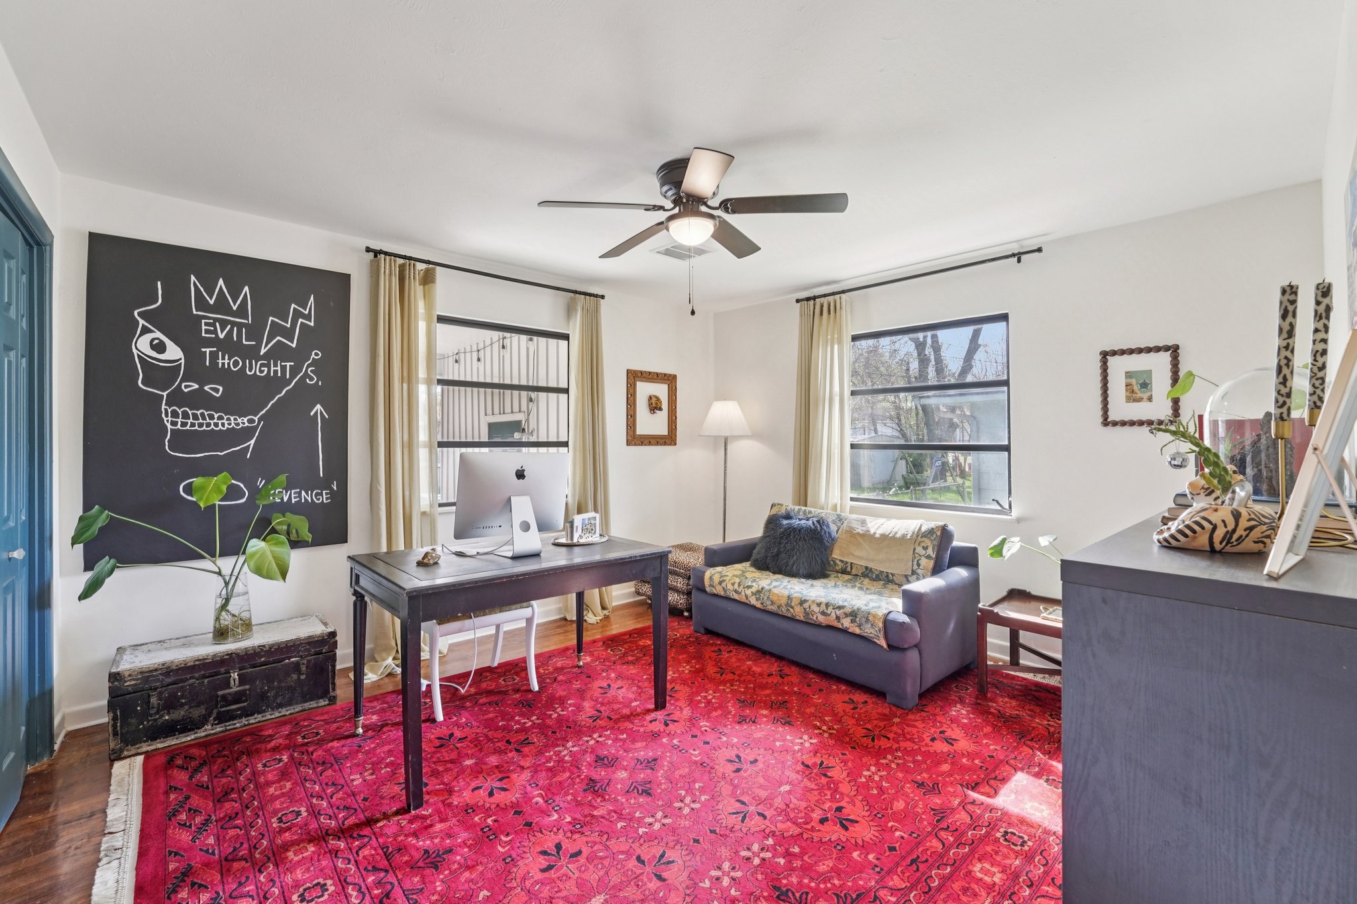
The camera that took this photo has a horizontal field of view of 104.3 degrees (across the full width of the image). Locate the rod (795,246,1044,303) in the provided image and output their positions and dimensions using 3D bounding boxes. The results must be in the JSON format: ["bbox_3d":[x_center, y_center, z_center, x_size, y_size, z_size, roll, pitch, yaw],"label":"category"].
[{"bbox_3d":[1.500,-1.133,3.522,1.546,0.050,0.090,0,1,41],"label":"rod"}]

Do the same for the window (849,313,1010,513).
[{"bbox_3d":[1.595,-0.232,3.576,1.130,1.230,0.090,0,0,41],"label":"window"}]

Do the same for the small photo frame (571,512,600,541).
[{"bbox_3d":[-0.453,0.368,2.566,0.136,0.129,0.040,-1,1,-39],"label":"small photo frame"}]

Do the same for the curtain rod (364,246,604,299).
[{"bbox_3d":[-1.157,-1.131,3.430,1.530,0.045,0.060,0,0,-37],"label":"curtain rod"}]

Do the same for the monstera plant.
[{"bbox_3d":[-2.181,0.495,2.434,0.800,0.790,0.440,0,0,-37],"label":"monstera plant"}]

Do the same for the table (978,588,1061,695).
[{"bbox_3d":[1.909,0.970,2.522,0.733,0.442,0.502,0,1,45],"label":"table"}]

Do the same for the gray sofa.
[{"bbox_3d":[0.916,0.842,3.330,0.830,0.790,1.480,0,0,-41],"label":"gray sofa"}]

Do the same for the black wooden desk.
[{"bbox_3d":[-0.720,0.825,2.380,1.155,0.753,0.748,-1,1,-42],"label":"black wooden desk"}]

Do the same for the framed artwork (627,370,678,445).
[{"bbox_3d":[-0.207,-0.343,4.231,0.492,0.586,0.030,-1,1,-39],"label":"framed artwork"}]

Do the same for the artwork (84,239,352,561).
[{"bbox_3d":[-2.210,-0.230,2.621,0.984,1.486,0.040,-1,1,-39],"label":"artwork"}]

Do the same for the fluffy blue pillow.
[{"bbox_3d":[0.792,0.626,3.563,0.200,0.440,0.480,28,-18,-38],"label":"fluffy blue pillow"}]

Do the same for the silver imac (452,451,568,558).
[{"bbox_3d":[-0.721,0.223,2.296,0.176,0.454,0.527,0,1,41],"label":"silver imac"}]

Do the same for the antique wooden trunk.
[{"bbox_3d":[-2.098,1.065,2.517,0.775,0.350,0.380,0,0,-37],"label":"antique wooden trunk"}]

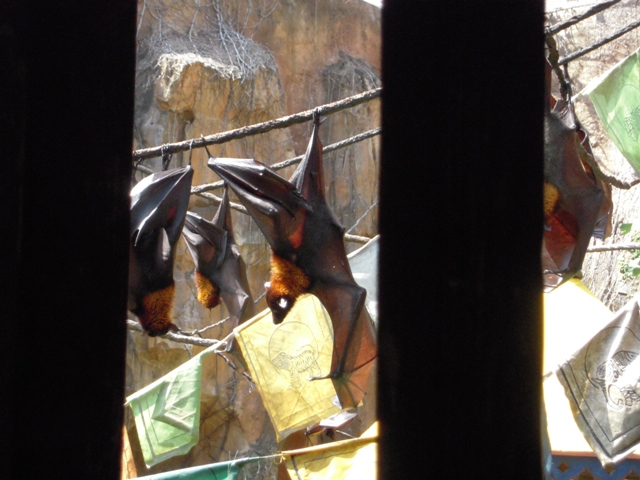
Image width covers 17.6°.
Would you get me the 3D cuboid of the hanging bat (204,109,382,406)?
[{"bbox_3d":[-0.058,0.047,4.500,0.380,0.640,0.220,0,-5,12],"label":"hanging bat"}]

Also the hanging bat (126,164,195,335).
[{"bbox_3d":[-0.364,0.014,4.500,0.180,0.390,0.180,1,-5,-3],"label":"hanging bat"}]

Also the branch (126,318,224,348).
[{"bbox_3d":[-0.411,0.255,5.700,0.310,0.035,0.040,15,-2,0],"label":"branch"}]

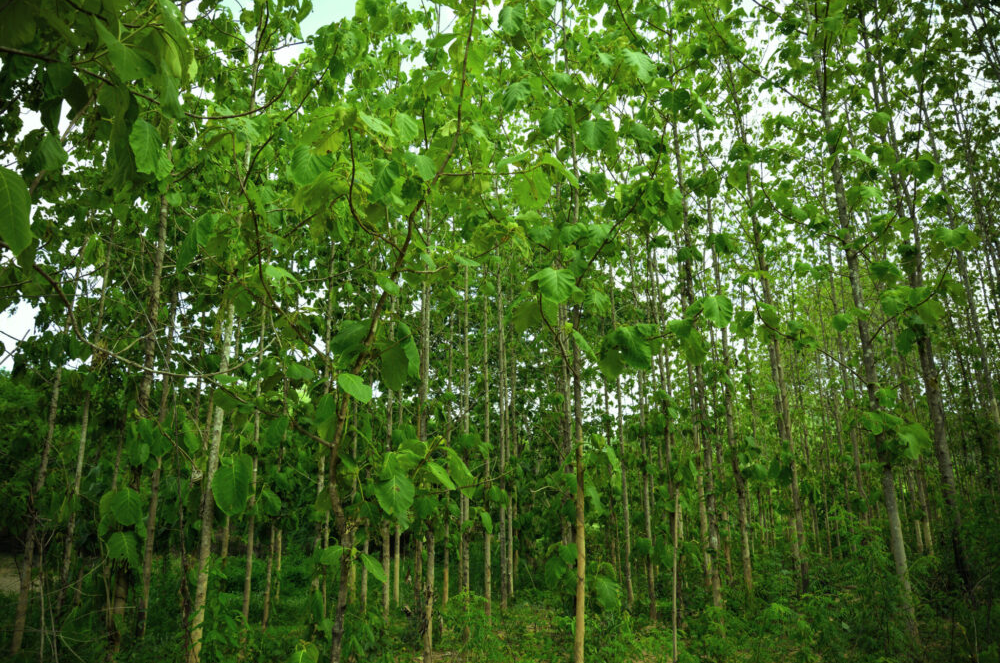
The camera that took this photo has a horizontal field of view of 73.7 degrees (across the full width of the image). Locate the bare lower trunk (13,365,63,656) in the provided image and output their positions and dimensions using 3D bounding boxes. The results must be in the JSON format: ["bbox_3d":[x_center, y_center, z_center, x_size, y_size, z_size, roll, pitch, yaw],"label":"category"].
[{"bbox_3d":[-5.066,1.877,7.321,0.120,3.056,0.115,9,-16,-33],"label":"bare lower trunk"}]

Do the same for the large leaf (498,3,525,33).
[{"bbox_3d":[0.121,-3.286,7.000,0.260,0.266,0.070,0,10,1],"label":"large leaf"}]

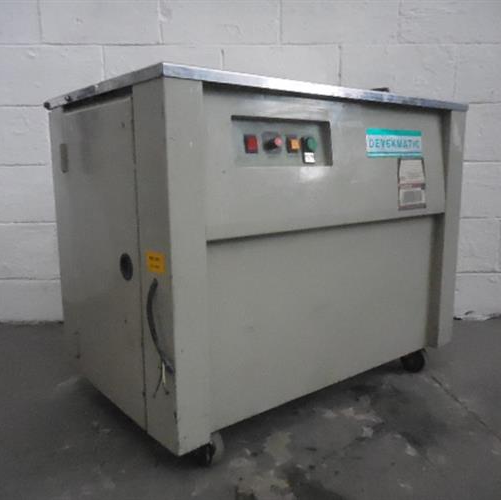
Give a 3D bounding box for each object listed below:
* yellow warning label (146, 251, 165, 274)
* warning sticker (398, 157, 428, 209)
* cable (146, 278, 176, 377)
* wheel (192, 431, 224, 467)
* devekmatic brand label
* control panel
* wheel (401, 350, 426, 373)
[{"bbox_3d":[-0.165,0.022,0.833,0.005,0.039,0.068,-8,12,-38],"label":"yellow warning label"},{"bbox_3d":[0.406,-0.166,1.202,0.115,0.129,0.005,-8,4,-38],"label":"warning sticker"},{"bbox_3d":[-0.171,0.141,0.835,0.036,0.178,0.080,-8,12,-38],"label":"cable"},{"bbox_3d":[-0.088,0.398,0.968,0.068,0.070,0.036,0,10,0],"label":"wheel"},{"bbox_3d":[0.354,-0.257,1.163,0.225,0.069,0.005,-8,4,-38],"label":"devekmatic brand label"},{"bbox_3d":[0.064,-0.212,0.957,0.258,0.094,0.032,-8,4,-38],"label":"control panel"},{"bbox_3d":[0.469,0.320,1.401,0.068,0.068,0.032,0,10,0],"label":"wheel"}]

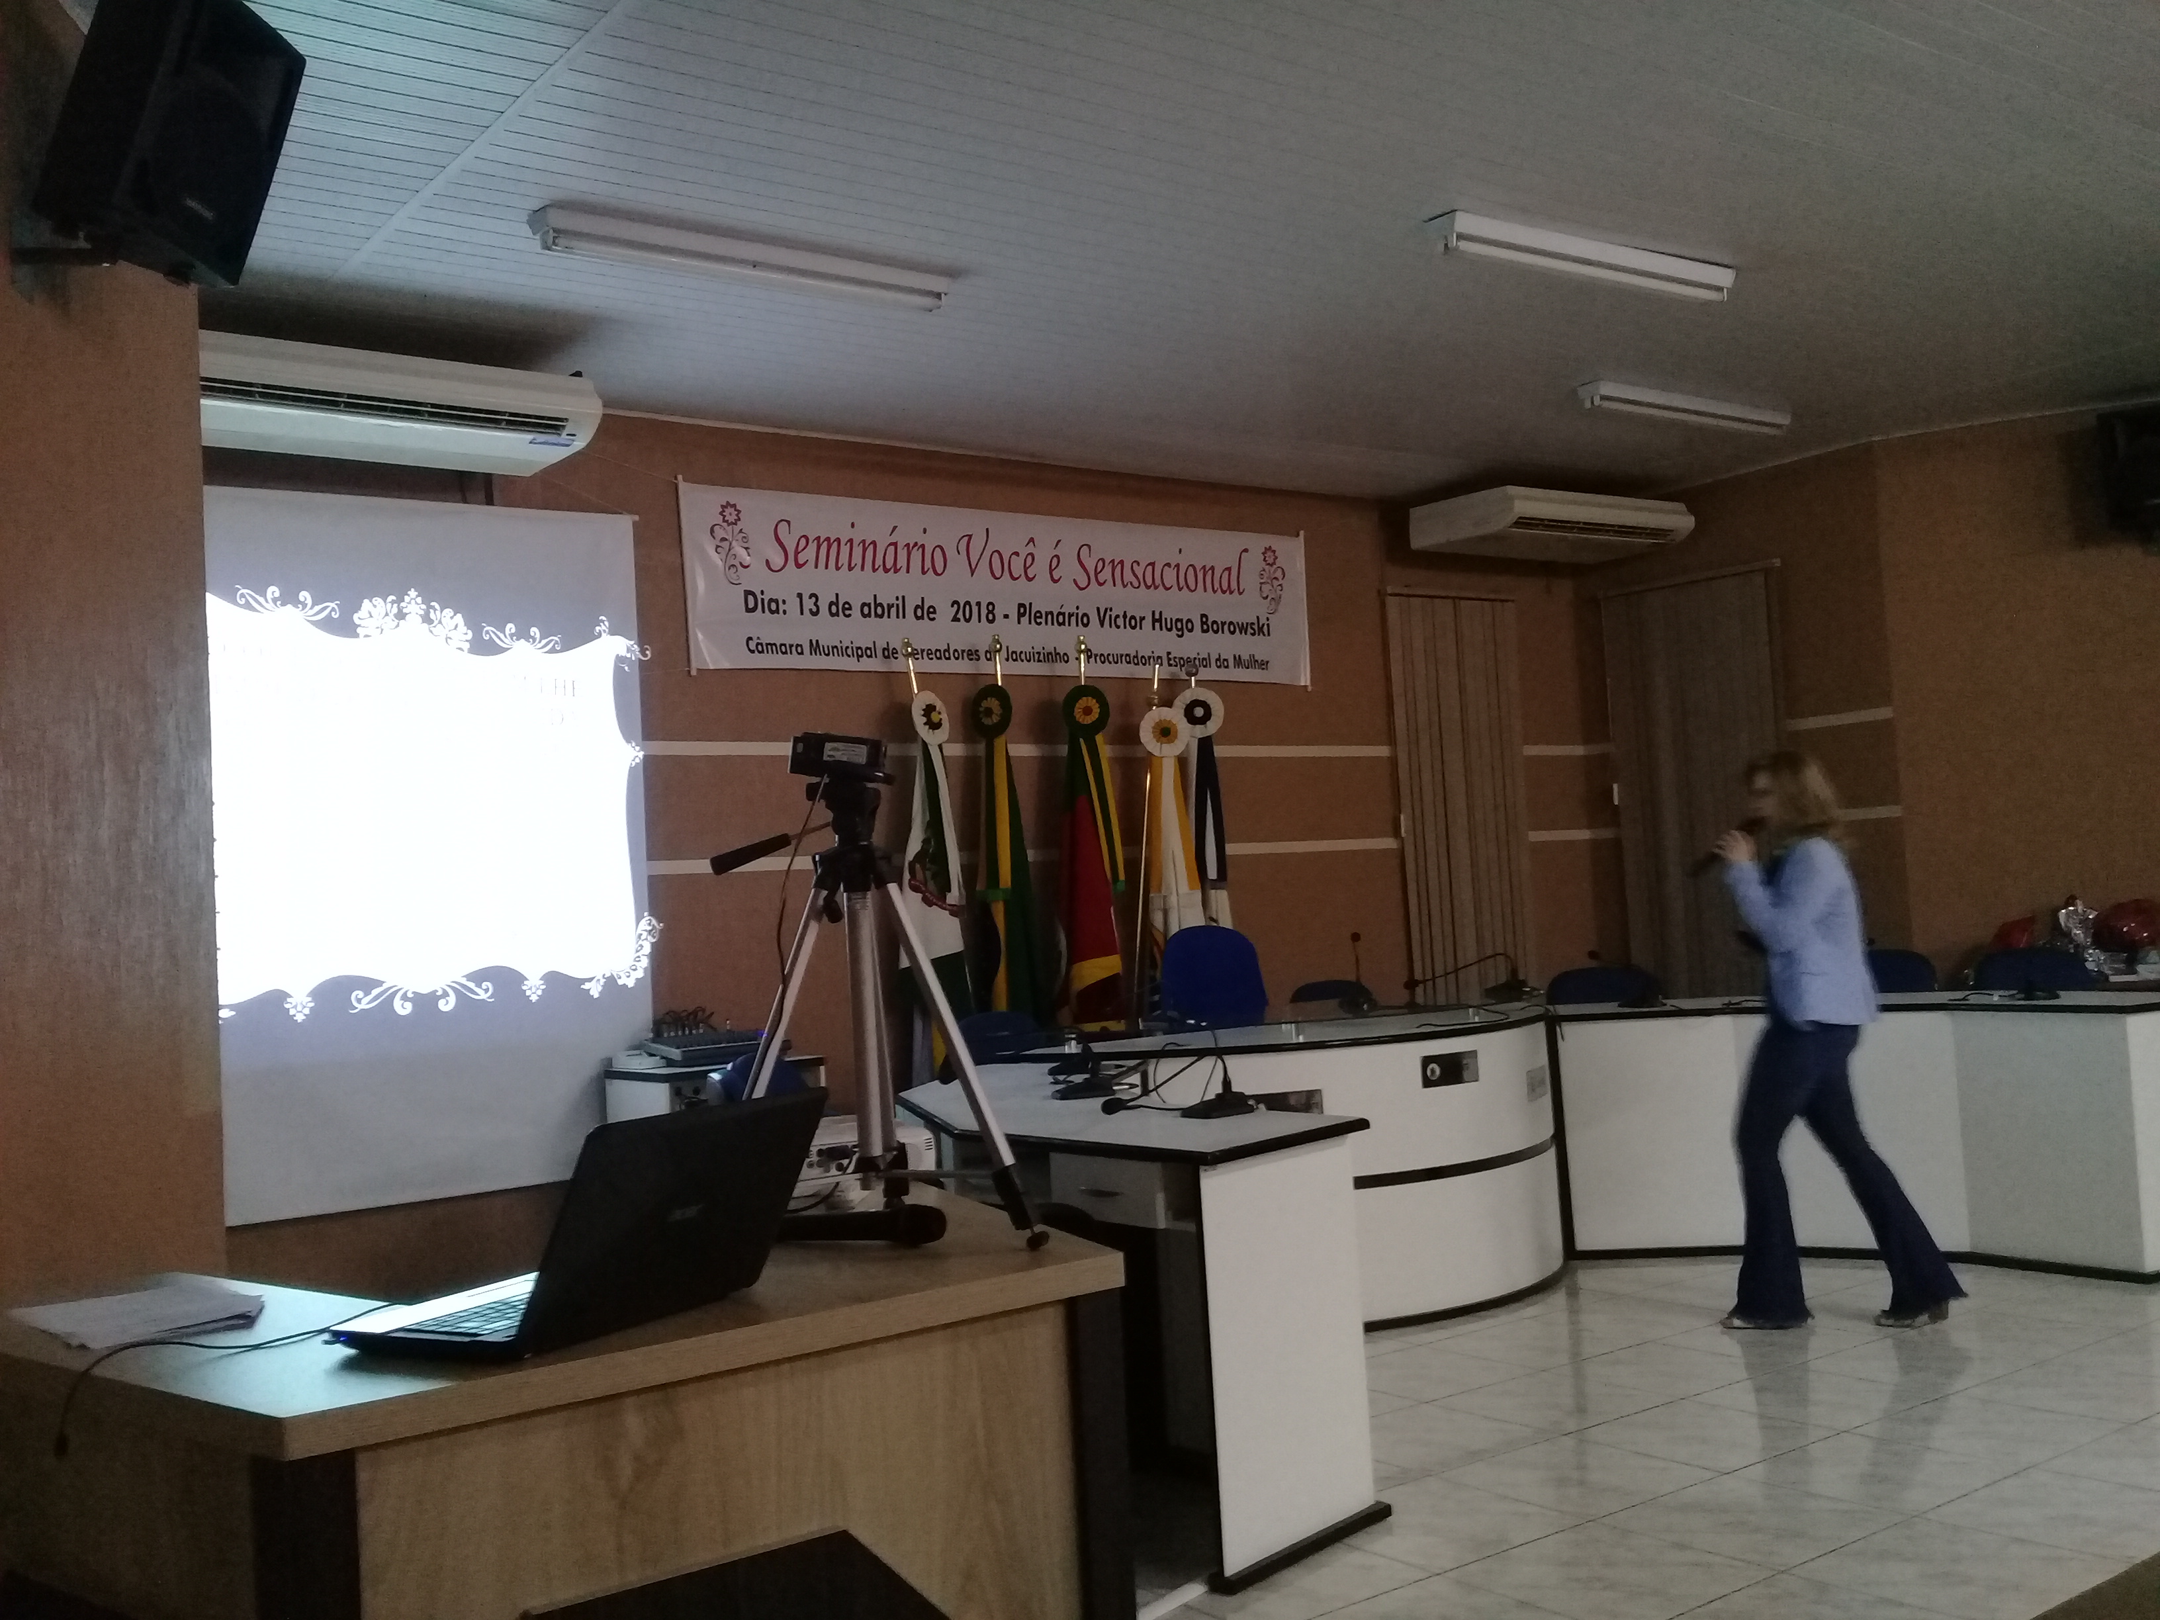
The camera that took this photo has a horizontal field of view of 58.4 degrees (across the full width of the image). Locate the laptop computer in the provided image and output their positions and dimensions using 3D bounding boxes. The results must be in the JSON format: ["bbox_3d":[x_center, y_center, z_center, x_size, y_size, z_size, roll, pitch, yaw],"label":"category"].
[{"bbox_3d":[-0.538,0.439,2.140,0.383,0.250,0.385,-5,-3,30],"label":"laptop computer"}]

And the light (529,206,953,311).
[{"bbox_3d":[-0.922,-1.538,5.489,1.250,0.100,0.115,-1,-3,-37],"label":"light"}]

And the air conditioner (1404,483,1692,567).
[{"bbox_3d":[2.391,-1.424,9.754,1.360,0.210,0.635,-1,-3,-37],"label":"air conditioner"}]

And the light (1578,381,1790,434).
[{"bbox_3d":[2.537,-1.655,8.057,1.230,0.090,0.125,-1,-4,-36],"label":"light"}]

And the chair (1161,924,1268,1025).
[{"bbox_3d":[0.584,1.002,7.040,0.620,1.170,0.620,-2,-3,-23],"label":"chair"}]

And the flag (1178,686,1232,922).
[{"bbox_3d":[0.523,0.283,8.383,0.400,1.560,0.270,-2,-3,-21],"label":"flag"}]

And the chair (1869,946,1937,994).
[{"bbox_3d":[3.025,1.032,7.278,0.540,0.980,0.580,-4,-3,25],"label":"chair"}]

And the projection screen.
[{"bbox_3d":[-2.310,0.127,6.719,1.750,2.470,0.050,-1,-4,-36],"label":"projection screen"}]

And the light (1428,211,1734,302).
[{"bbox_3d":[1.548,-1.655,5.865,1.250,0.100,0.115,-1,-3,-35],"label":"light"}]

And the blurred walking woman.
[{"bbox_3d":[2.154,0.662,5.647,0.670,1.660,0.480,-4,-3,16],"label":"blurred walking woman"}]

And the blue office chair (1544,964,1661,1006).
[{"bbox_3d":[1.947,1.061,7.268,0.580,0.930,0.580,-5,-4,30],"label":"blue office chair"}]

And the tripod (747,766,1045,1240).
[{"bbox_3d":[-0.278,0.290,2.936,0.468,0.715,0.504,-5,-4,34],"label":"tripod"}]

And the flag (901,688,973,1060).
[{"bbox_3d":[-0.571,0.306,7.575,0.380,1.580,0.270,-1,-4,-38],"label":"flag"}]

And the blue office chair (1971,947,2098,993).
[{"bbox_3d":[3.294,0.958,6.723,0.580,0.930,0.580,-6,-4,42],"label":"blue office chair"}]

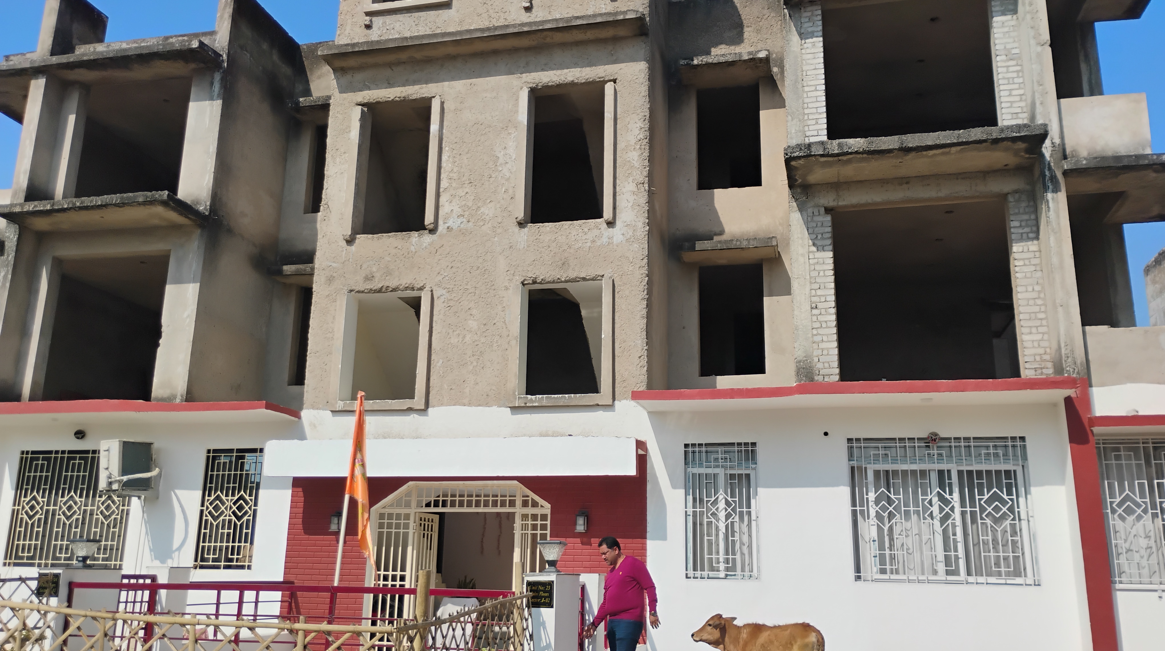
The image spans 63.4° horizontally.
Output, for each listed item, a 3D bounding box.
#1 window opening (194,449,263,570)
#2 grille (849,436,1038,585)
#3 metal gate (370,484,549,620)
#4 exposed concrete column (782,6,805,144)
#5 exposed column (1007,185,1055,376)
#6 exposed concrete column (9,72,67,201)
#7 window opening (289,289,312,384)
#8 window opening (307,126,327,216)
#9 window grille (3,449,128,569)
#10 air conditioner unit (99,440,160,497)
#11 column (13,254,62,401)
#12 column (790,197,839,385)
[{"bbox_3d":[-5.170,2.674,13.808,0.929,1.735,0.052,-2,-14,14],"label":"window opening"},{"bbox_3d":[4.442,2.280,11.709,2.130,1.778,0.075,-2,-15,13],"label":"grille"},{"bbox_3d":[-1.725,3.395,12.983,2.632,2.449,0.103,-2,-15,13],"label":"metal gate"},{"bbox_3d":[3.081,-3.497,13.721,0.244,2.453,0.254,-2,-15,13],"label":"exposed concrete column"},{"bbox_3d":[5.794,-0.471,12.261,0.362,2.632,0.244,-2,-15,13],"label":"exposed column"},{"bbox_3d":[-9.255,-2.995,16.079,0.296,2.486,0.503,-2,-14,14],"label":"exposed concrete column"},{"bbox_3d":[-4.521,0.208,16.271,0.940,1.737,0.256,-2,-15,13],"label":"window opening"},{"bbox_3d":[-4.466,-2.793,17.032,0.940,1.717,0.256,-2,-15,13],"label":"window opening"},{"bbox_3d":[-7.660,2.756,14.236,2.095,1.737,0.204,-2,-15,13],"label":"window grille"},{"bbox_3d":[-6.556,2.002,13.513,0.300,0.630,0.760,-2,-15,13],"label":"air conditioner unit"},{"bbox_3d":[-8.951,0.118,15.550,0.311,2.531,0.252,-2,-14,14],"label":"column"},{"bbox_3d":[3.180,-0.439,12.904,0.527,2.801,0.273,-2,-15,13],"label":"column"}]

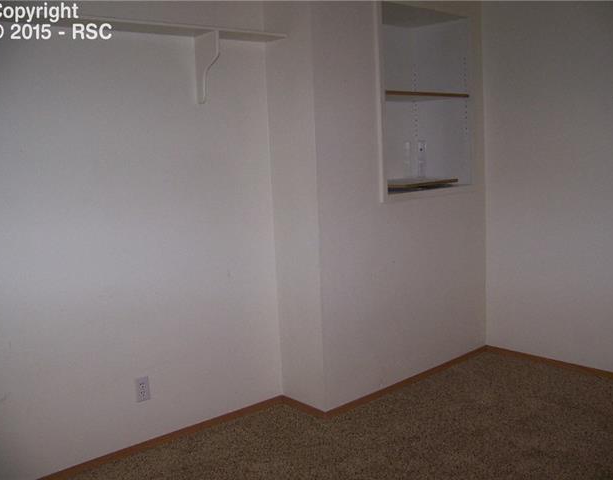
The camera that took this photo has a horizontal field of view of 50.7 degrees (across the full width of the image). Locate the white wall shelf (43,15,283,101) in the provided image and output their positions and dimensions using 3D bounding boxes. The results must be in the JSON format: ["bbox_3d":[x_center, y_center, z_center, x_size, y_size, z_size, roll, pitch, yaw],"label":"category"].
[{"bbox_3d":[-0.643,-0.804,2.957,1.315,0.333,0.180,-10,11,-40],"label":"white wall shelf"}]

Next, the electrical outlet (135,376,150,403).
[{"bbox_3d":[-0.783,0.723,3.112,0.069,0.114,0.010,-10,11,-40],"label":"electrical outlet"}]

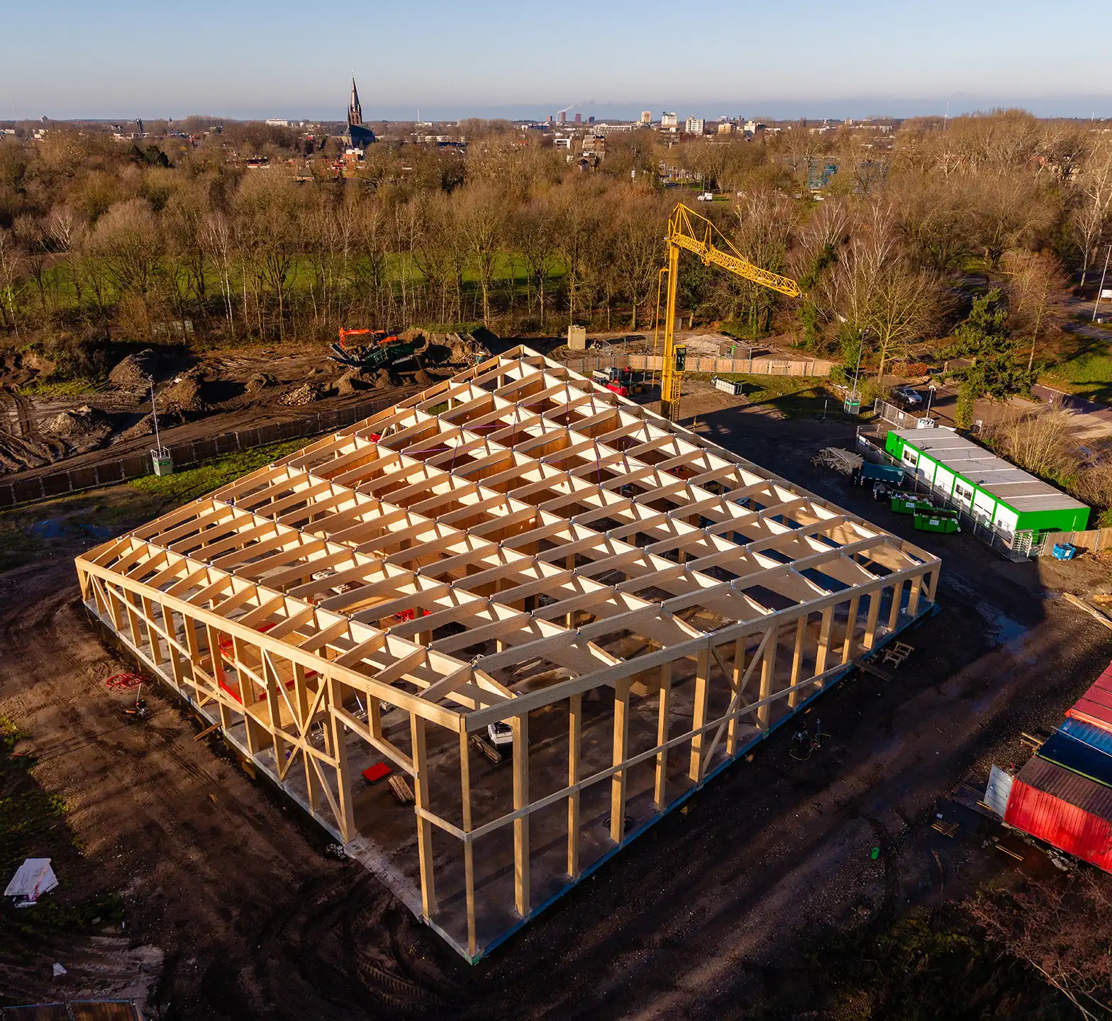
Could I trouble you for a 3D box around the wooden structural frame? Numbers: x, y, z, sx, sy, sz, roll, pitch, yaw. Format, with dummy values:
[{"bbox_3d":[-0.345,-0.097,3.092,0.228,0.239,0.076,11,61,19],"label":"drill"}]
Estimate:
[{"bbox_3d":[-3.264,1.285,63.082,41.400,11.500,41.500,-21,30,-41],"label":"wooden structural frame"}]

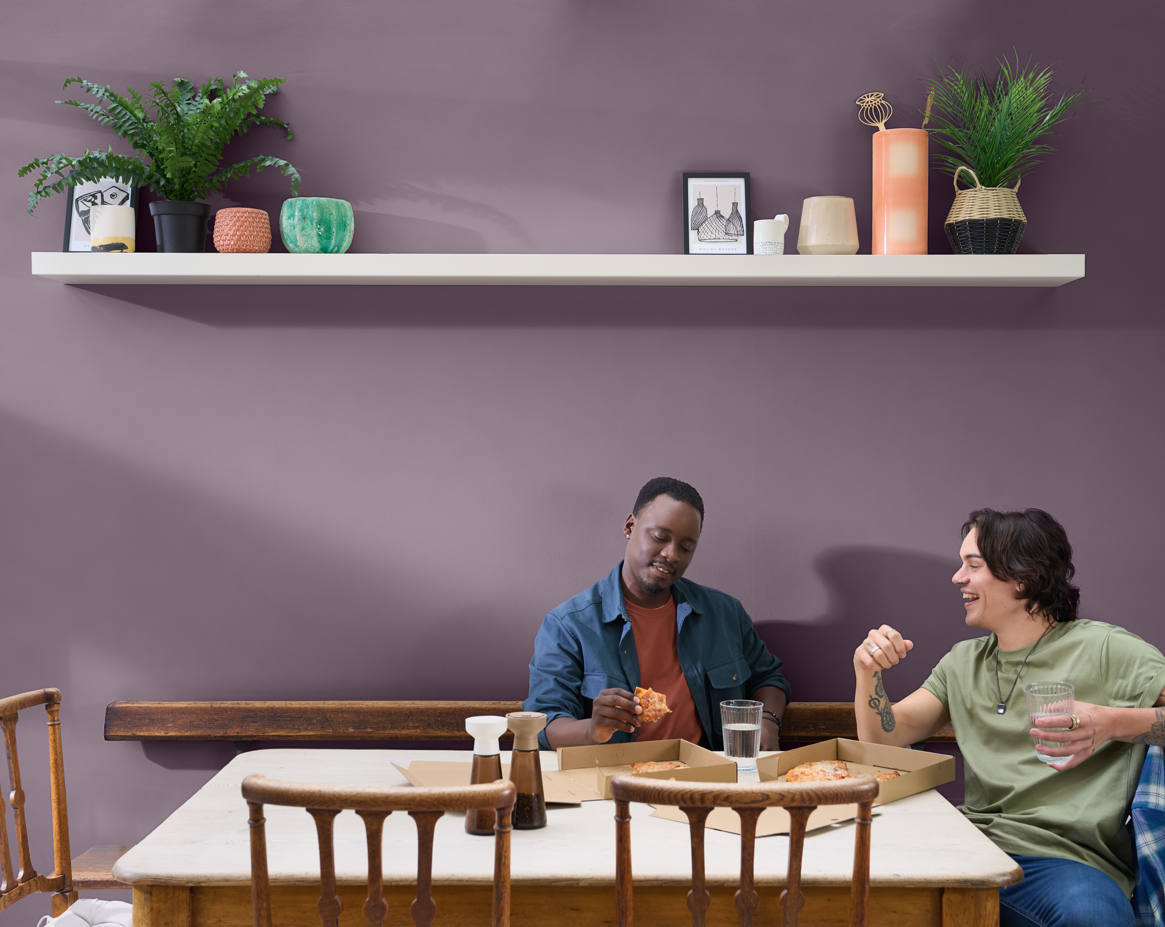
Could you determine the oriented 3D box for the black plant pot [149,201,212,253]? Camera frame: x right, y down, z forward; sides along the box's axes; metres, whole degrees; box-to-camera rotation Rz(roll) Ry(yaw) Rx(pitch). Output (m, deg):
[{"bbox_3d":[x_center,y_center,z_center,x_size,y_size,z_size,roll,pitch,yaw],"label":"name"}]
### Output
[{"bbox_3d":[-0.907,-0.520,3.400,0.141,0.119,0.141,0,0,0],"label":"black plant pot"}]

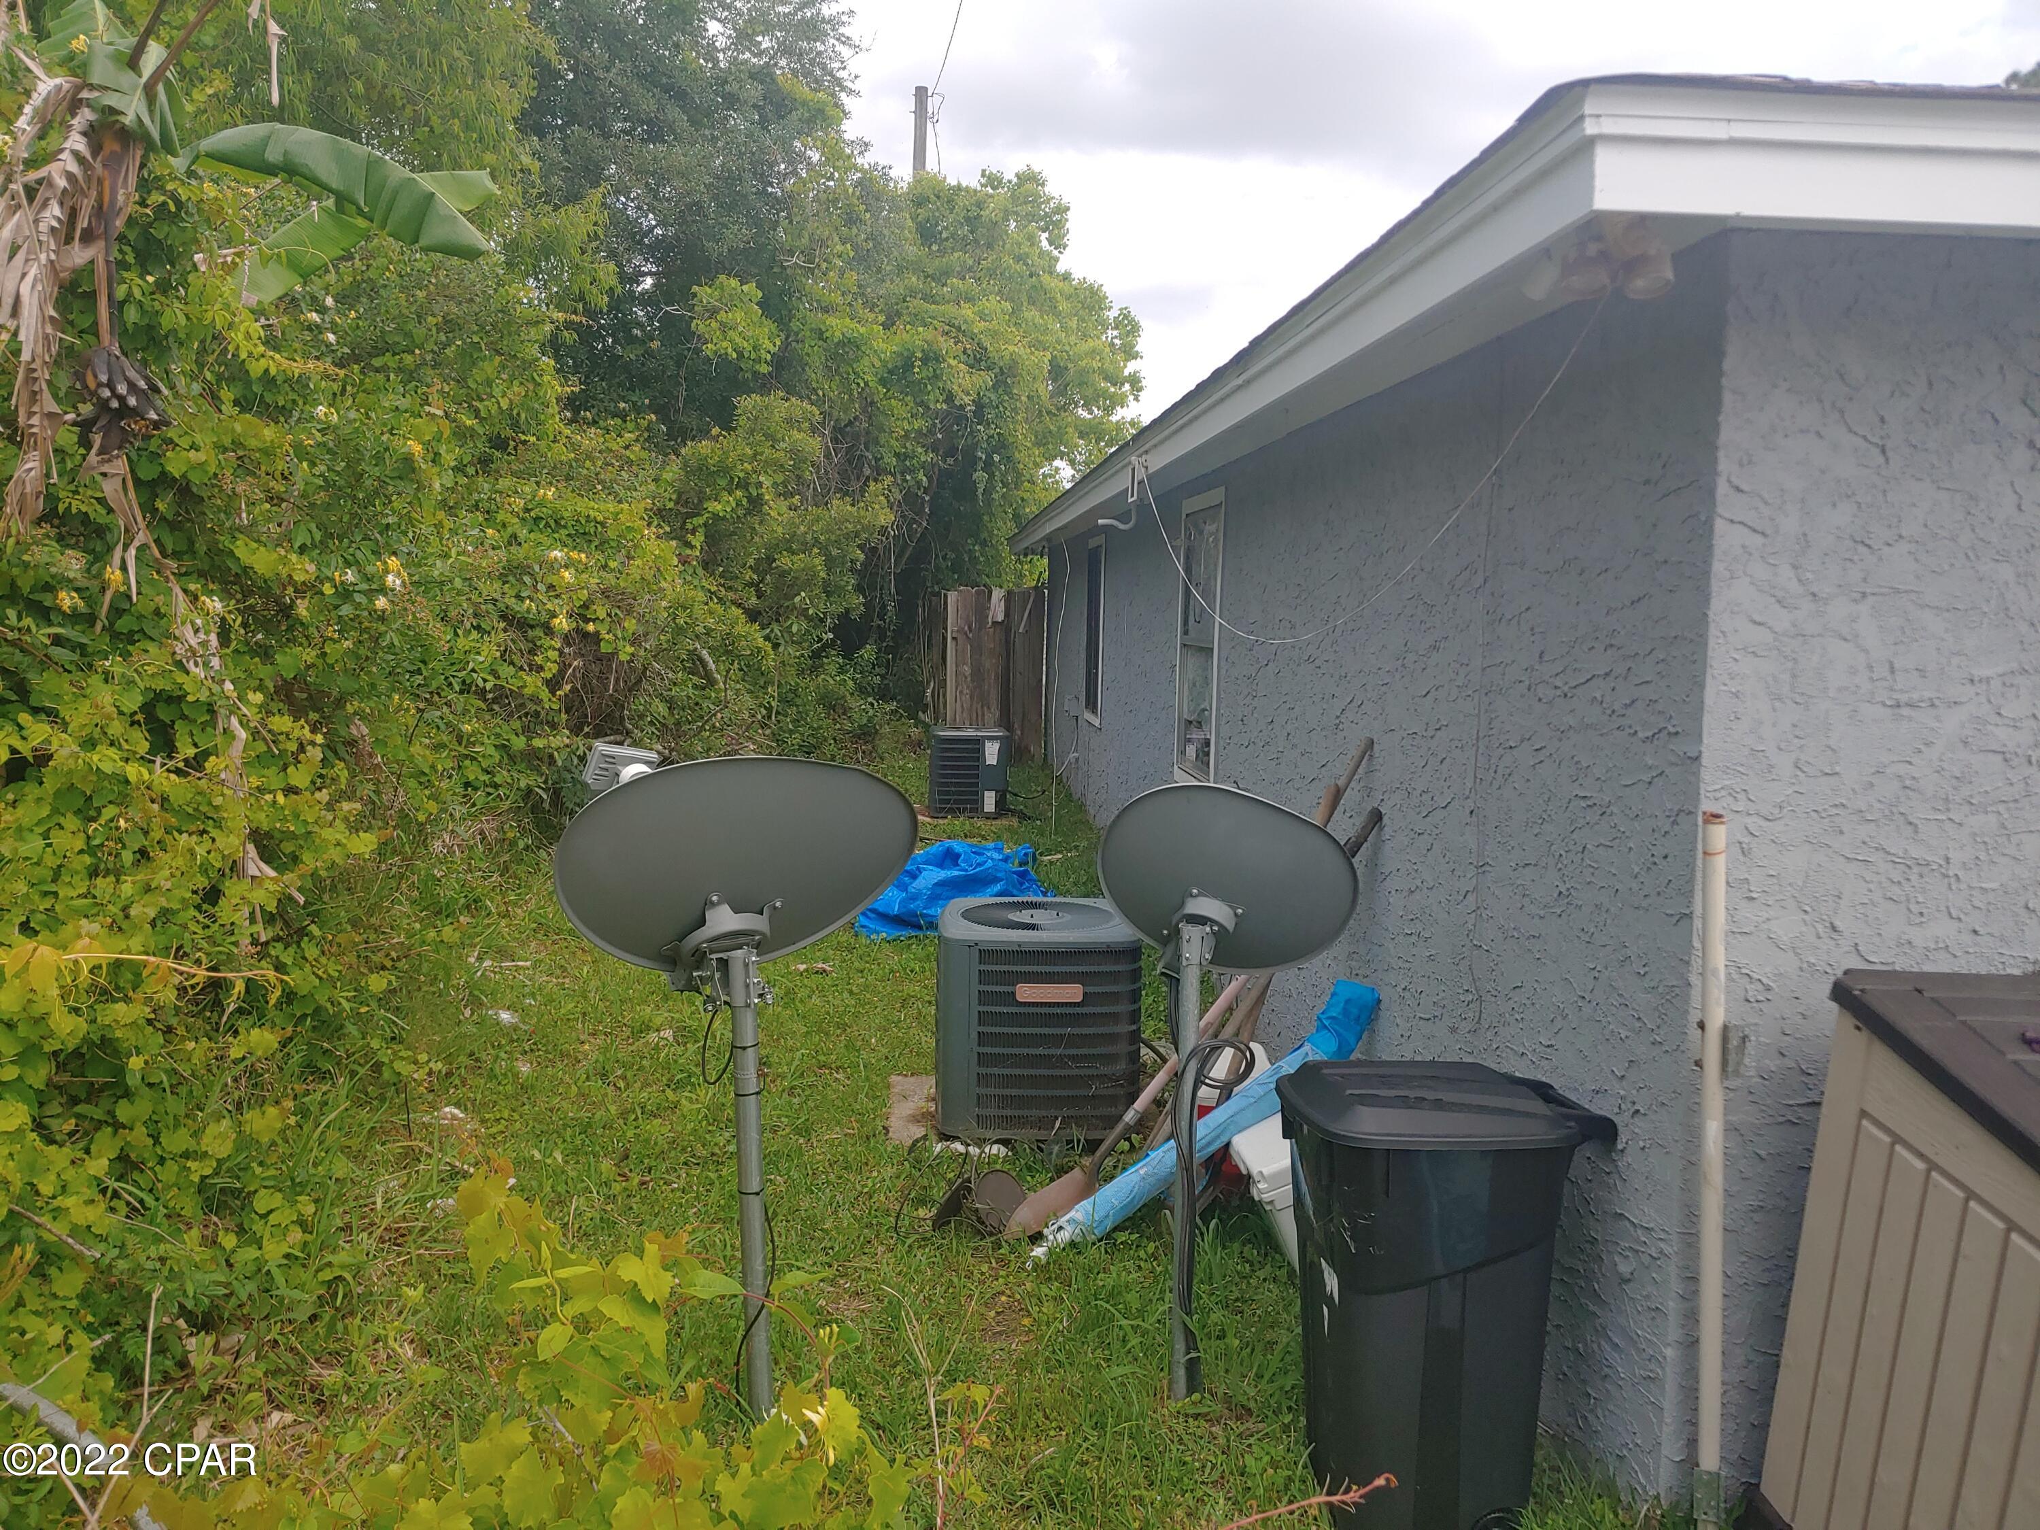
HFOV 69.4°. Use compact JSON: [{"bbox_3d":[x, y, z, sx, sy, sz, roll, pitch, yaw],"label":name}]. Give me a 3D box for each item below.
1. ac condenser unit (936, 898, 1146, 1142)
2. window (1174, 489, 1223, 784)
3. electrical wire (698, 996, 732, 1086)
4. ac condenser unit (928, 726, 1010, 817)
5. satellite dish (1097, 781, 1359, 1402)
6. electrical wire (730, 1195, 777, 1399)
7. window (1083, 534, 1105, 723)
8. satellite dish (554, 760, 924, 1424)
[{"bbox_3d":[0.044,0.840,5.048,0.650,0.660,0.650,0,6,-4],"label":"ac condenser unit"},{"bbox_3d":[0.956,-0.661,7.936,0.100,1.600,1.130,0,6,-4],"label":"window"},{"bbox_3d":[-0.635,0.572,3.067,0.072,0.187,0.050,0,6,-4],"label":"electrical wire"},{"bbox_3d":[-0.431,0.047,12.647,0.660,0.690,0.660,0,6,-4],"label":"ac condenser unit"},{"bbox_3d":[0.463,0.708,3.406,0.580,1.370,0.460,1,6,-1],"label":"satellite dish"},{"bbox_3d":[-0.567,1.128,3.127,0.092,0.430,0.060,0,6,-4],"label":"electrical wire"},{"bbox_3d":[0.640,-1.146,12.620,0.100,1.600,1.120,0,6,-4],"label":"window"},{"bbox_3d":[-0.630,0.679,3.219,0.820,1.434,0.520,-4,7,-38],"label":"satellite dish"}]

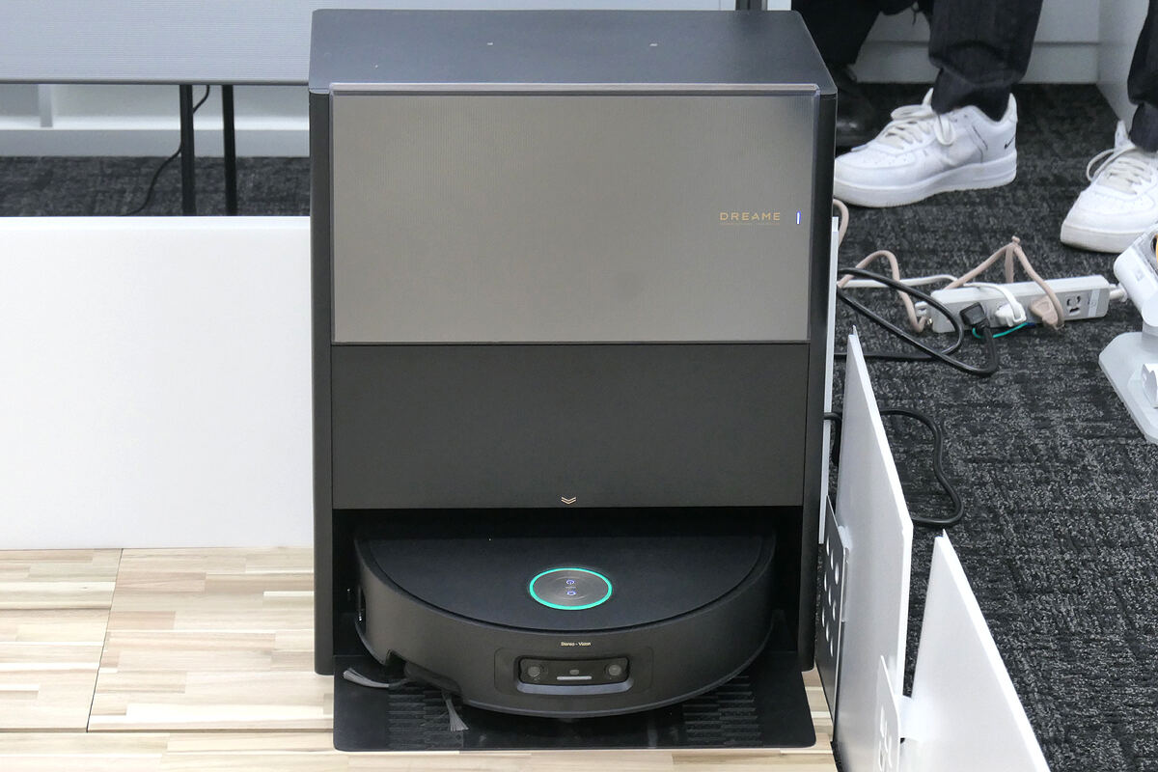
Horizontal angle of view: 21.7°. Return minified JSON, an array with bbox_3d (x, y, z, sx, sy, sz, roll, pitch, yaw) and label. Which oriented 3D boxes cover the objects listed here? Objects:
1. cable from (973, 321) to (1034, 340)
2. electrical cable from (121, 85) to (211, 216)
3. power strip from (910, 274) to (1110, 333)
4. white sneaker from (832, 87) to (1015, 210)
[{"bbox_3d":[0.479,-0.068,3.420,0.068,0.014,0.035,-5,22,-16],"label":"cable"},{"bbox_3d":[-0.518,-0.303,3.782,0.115,0.165,0.090,0,21,-3],"label":"electrical cable"},{"bbox_3d":[0.491,-0.094,3.461,0.236,0.036,0.043,-5,22,-16],"label":"power strip"},{"bbox_3d":[0.443,-0.320,3.915,0.293,0.130,0.107,-10,24,-27],"label":"white sneaker"}]

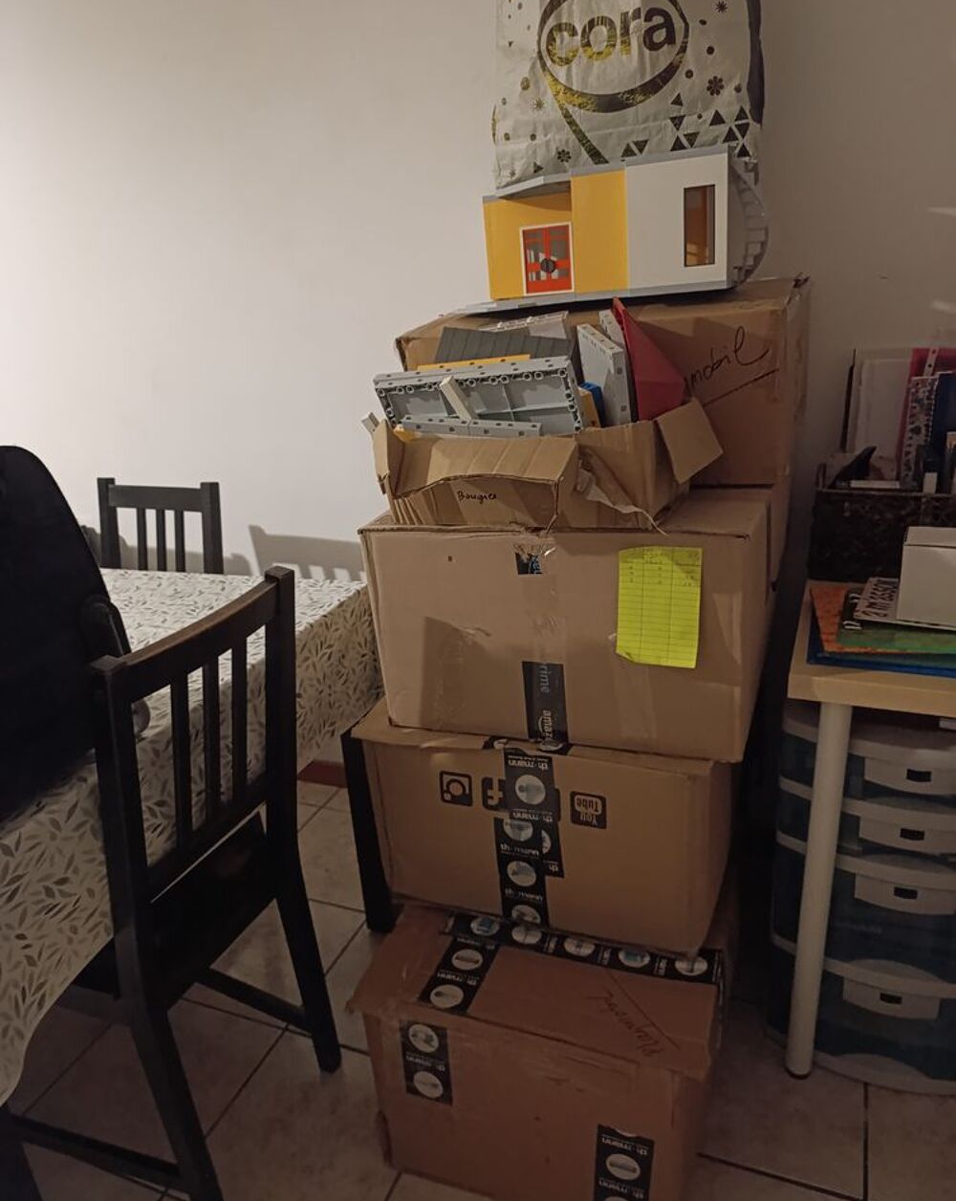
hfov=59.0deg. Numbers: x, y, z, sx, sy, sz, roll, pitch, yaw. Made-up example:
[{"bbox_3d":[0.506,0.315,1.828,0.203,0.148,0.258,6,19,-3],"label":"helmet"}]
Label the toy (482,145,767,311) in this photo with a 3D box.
[{"bbox_3d":[0.225,-0.611,1.421,0.497,0.190,0.280,3,21,20],"label":"toy"}]

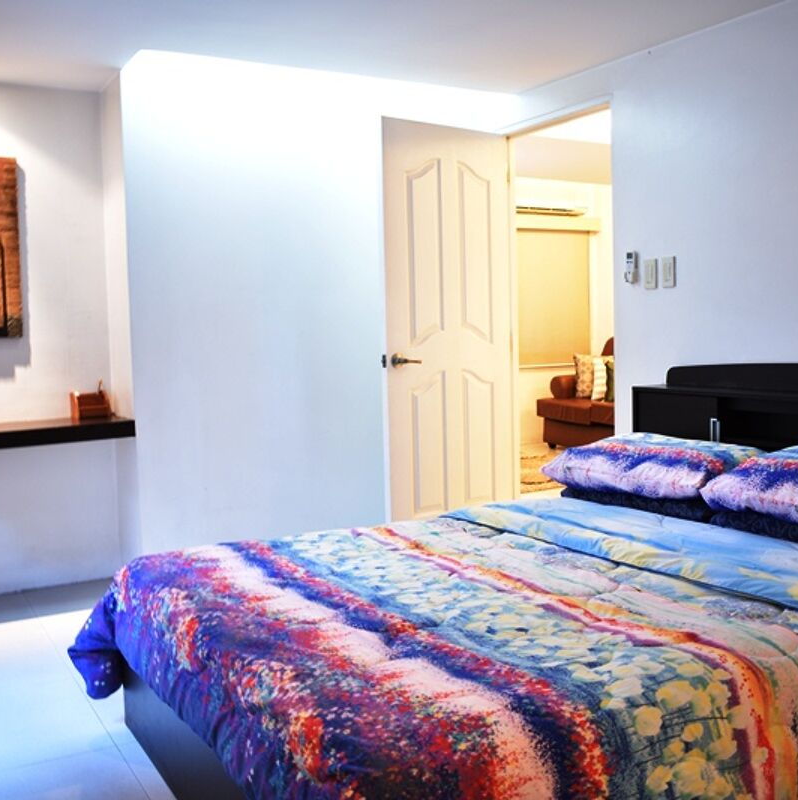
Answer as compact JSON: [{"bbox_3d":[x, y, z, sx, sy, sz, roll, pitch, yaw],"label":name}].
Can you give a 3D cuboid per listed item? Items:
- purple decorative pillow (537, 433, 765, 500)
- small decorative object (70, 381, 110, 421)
[{"bbox_3d":[0.944,0.220,3.196,0.524,0.149,0.750,-4,6,-30],"label":"purple decorative pillow"},{"bbox_3d":[-1.373,-0.003,4.002,0.155,0.171,0.167,-4,6,-30],"label":"small decorative object"}]

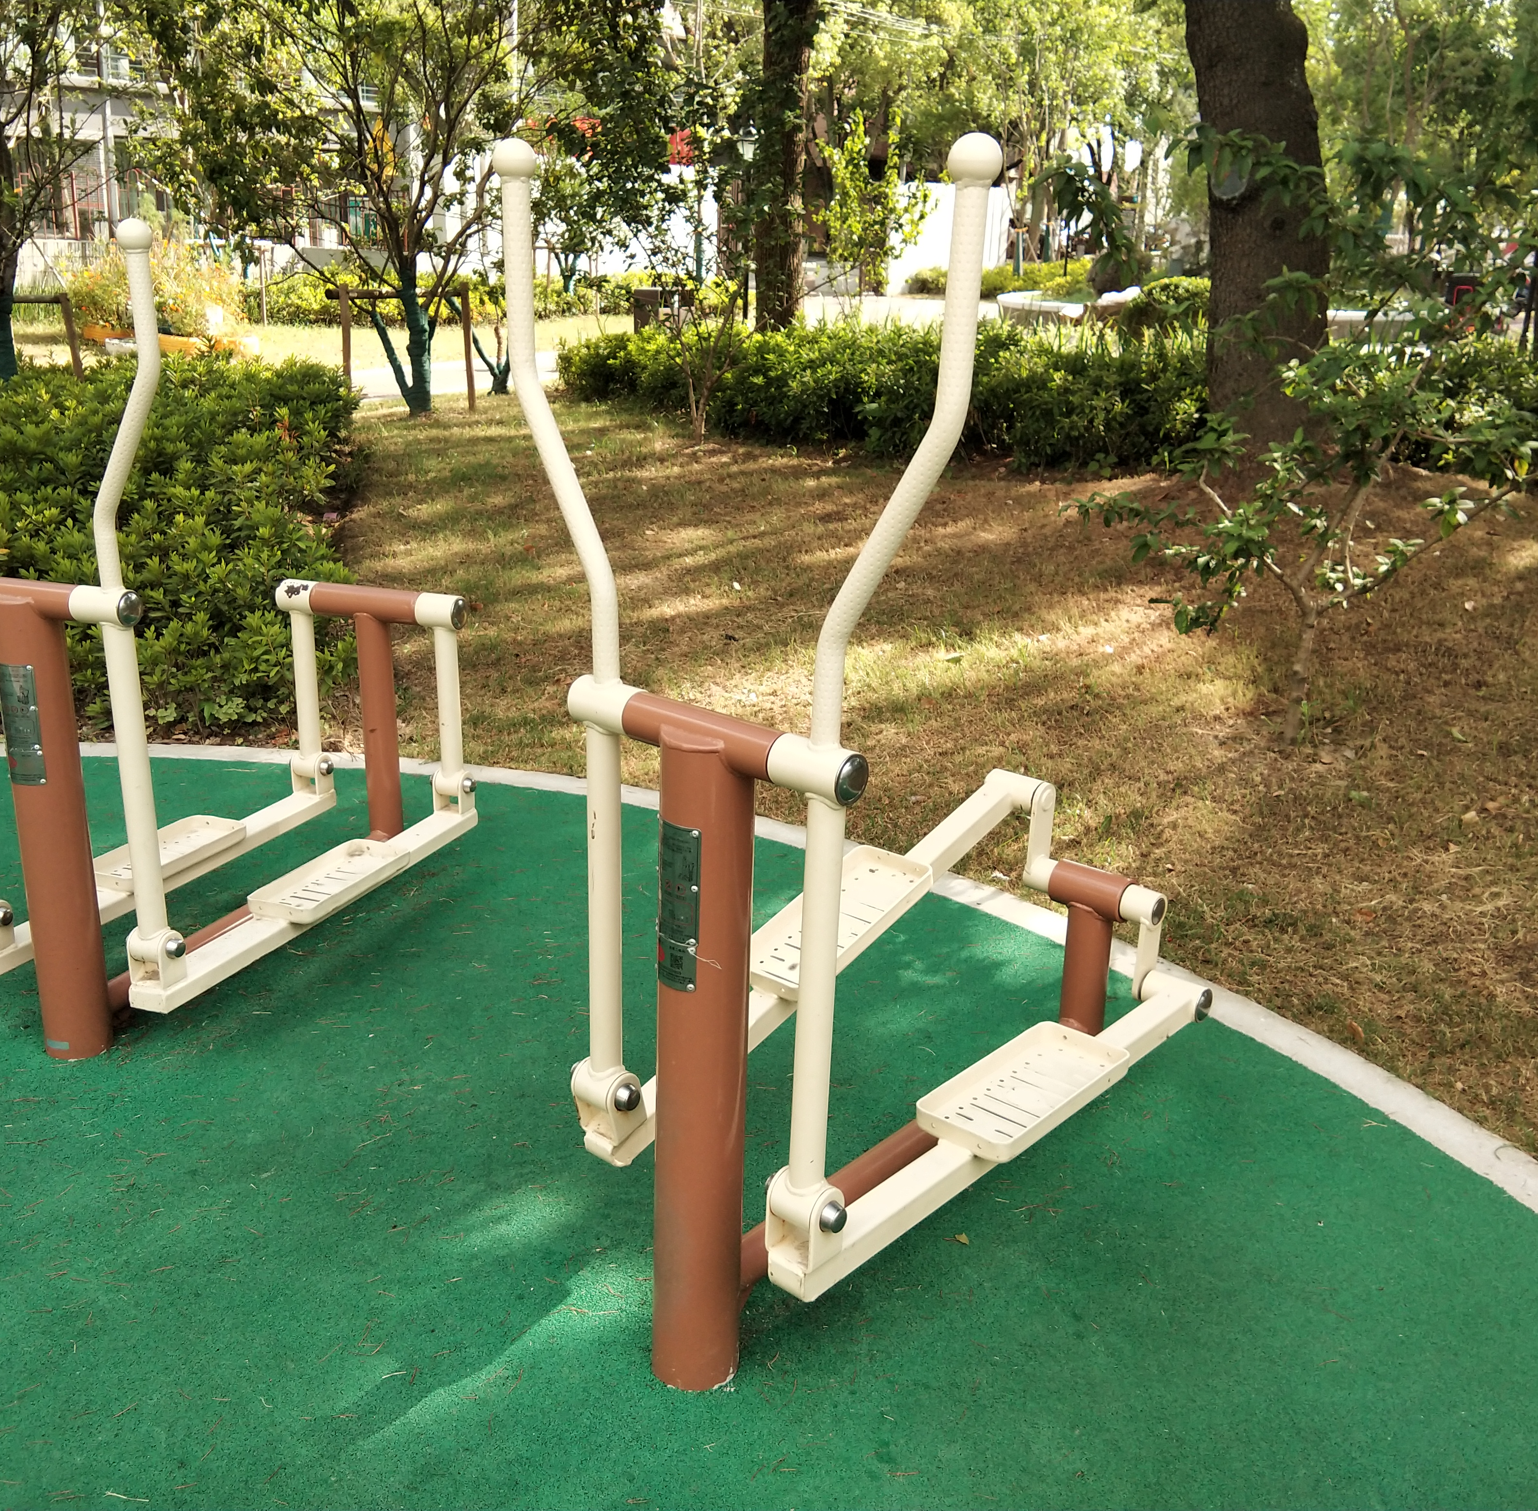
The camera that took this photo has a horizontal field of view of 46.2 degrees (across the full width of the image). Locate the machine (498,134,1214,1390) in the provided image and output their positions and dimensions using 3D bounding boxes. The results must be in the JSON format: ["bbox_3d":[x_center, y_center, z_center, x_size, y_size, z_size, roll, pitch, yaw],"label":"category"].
[{"bbox_3d":[0.234,-0.017,2.558,0.755,1.596,1.040,17,22,41],"label":"machine"}]

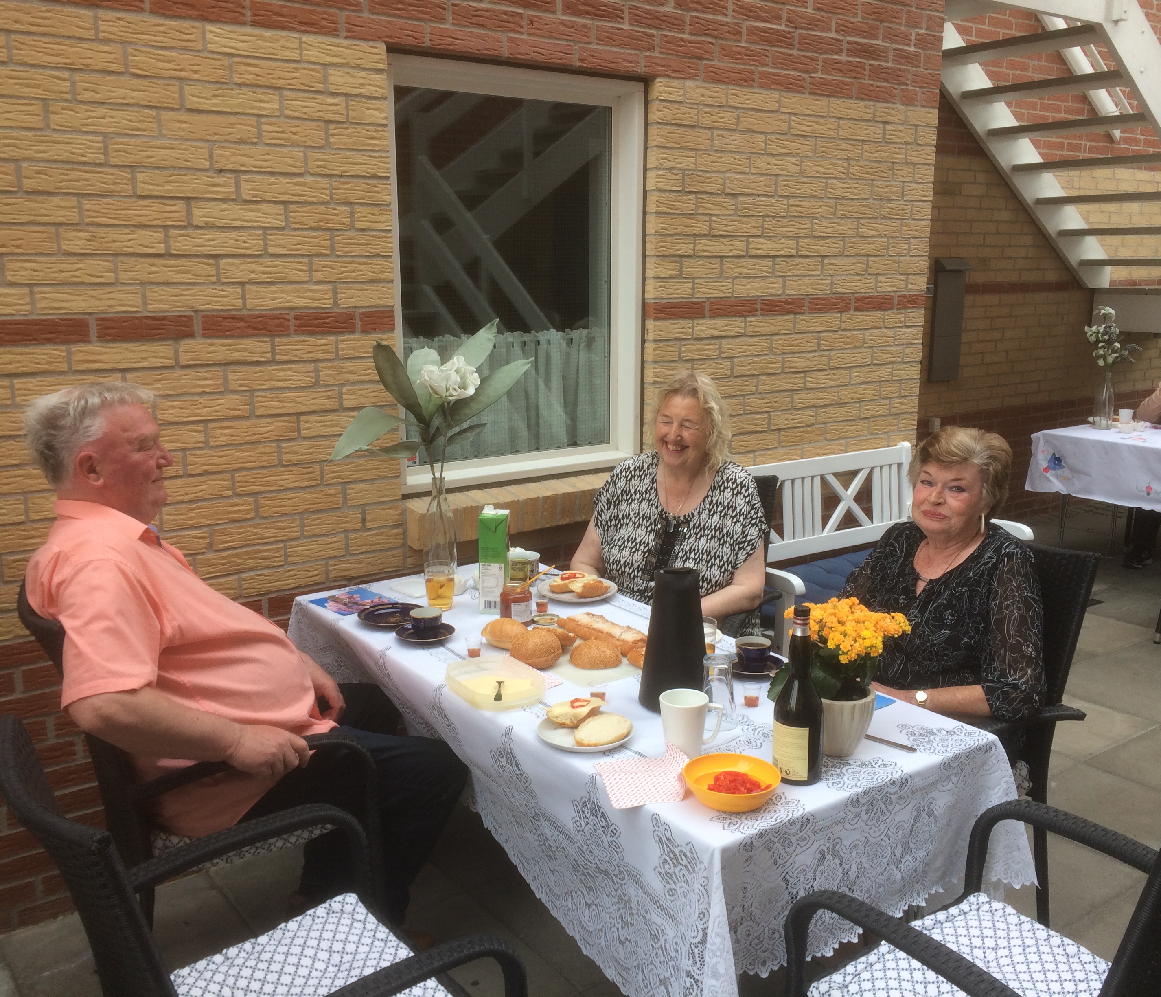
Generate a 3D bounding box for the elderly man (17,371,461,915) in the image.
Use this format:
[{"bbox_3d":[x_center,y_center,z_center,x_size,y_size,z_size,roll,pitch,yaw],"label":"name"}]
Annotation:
[{"bbox_3d":[-0.703,0.425,2.347,0.840,1.360,0.600,-9,15,-35],"label":"elderly man"}]

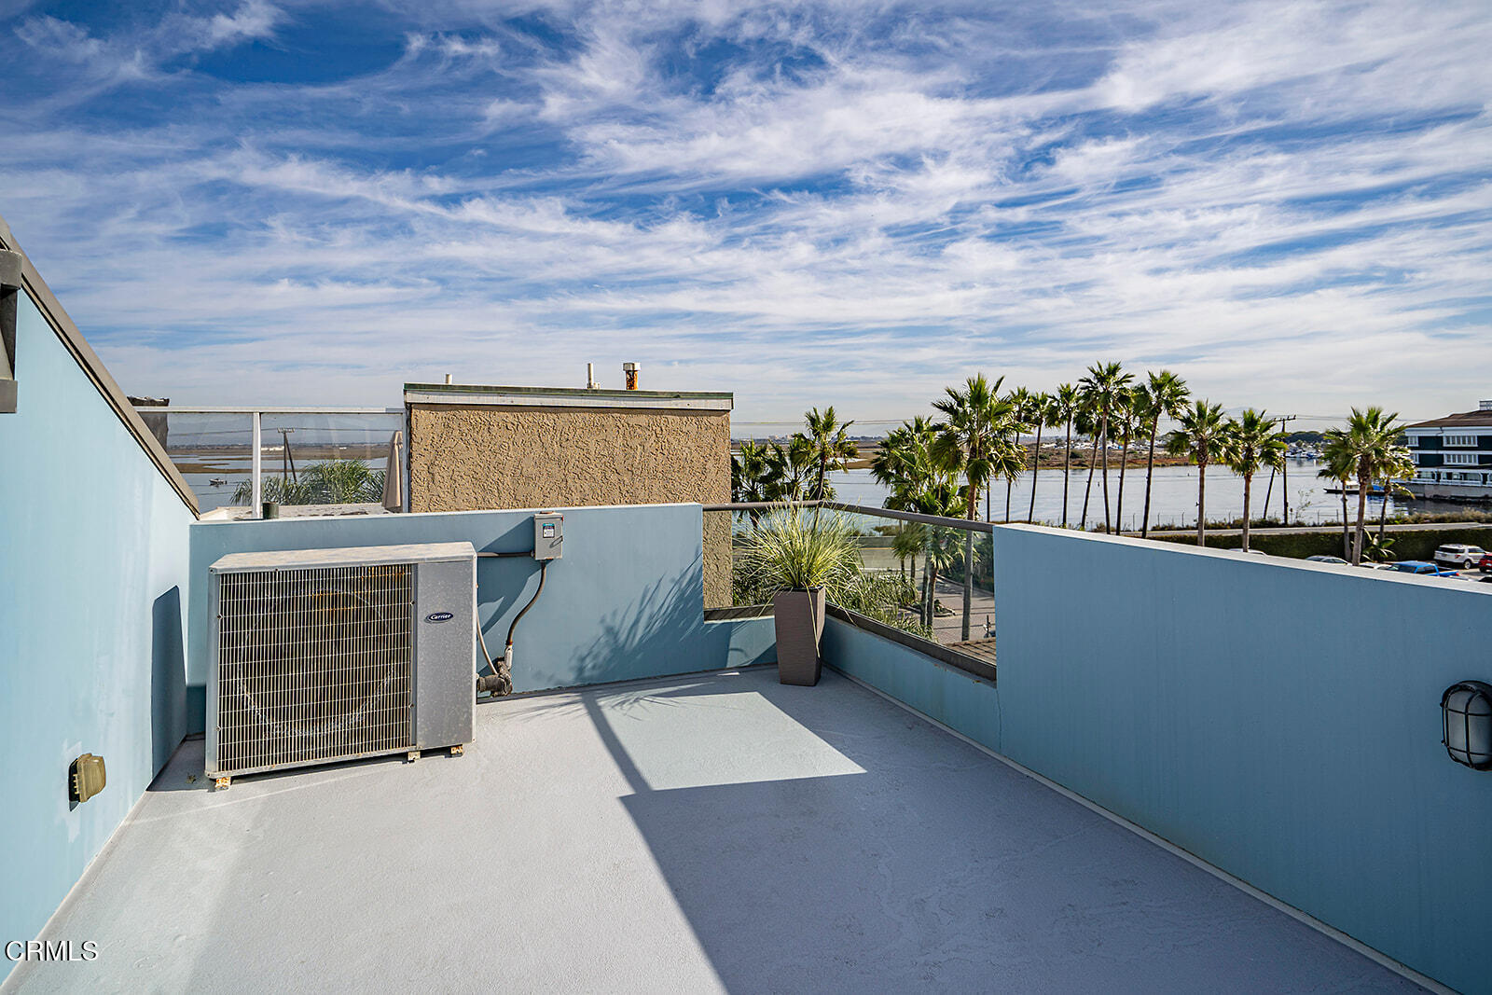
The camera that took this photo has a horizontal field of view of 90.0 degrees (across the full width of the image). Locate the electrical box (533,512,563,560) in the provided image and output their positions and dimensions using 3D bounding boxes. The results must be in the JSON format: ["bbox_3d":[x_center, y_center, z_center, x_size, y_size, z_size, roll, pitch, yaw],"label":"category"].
[{"bbox_3d":[-1.177,0.234,4.432,0.155,0.262,0.100,-2,4,-24],"label":"electrical box"}]

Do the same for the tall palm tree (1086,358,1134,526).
[{"bbox_3d":[31.118,-3.222,63.925,4.100,16.654,4.100,2,4,26],"label":"tall palm tree"}]

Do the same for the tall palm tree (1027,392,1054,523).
[{"bbox_3d":[28.678,-2.866,72.966,3.000,14.787,3.000,1,4,21],"label":"tall palm tree"}]

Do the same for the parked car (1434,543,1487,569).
[{"bbox_3d":[54.352,4.343,56.478,4.950,1.780,1.980,-2,4,-22],"label":"parked car"}]

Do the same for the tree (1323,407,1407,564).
[{"bbox_3d":[43.622,-0.437,52.890,4.500,11.858,4.500,3,5,39],"label":"tree"}]

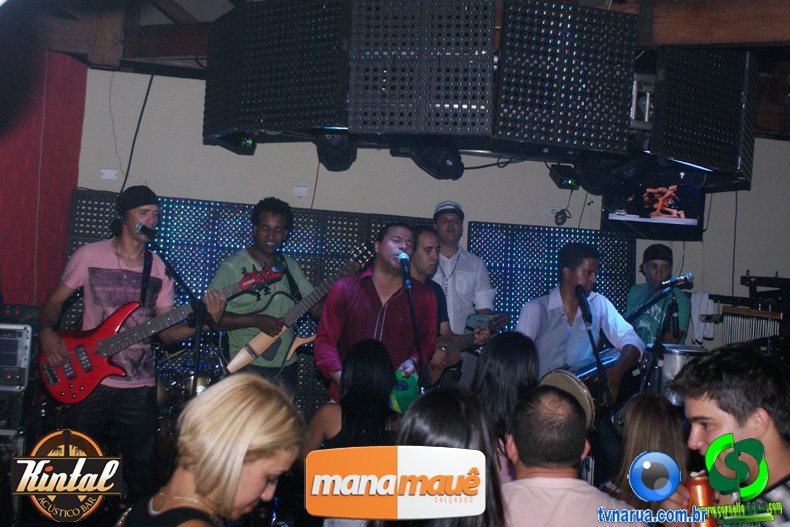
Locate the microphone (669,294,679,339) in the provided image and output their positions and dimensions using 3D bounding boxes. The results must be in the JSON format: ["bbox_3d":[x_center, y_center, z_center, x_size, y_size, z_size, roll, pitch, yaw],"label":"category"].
[{"bbox_3d":[1.526,0.290,5.400,0.040,0.230,0.040,-4,-5,0],"label":"microphone"}]

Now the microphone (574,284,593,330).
[{"bbox_3d":[0.857,0.187,4.485,0.050,0.191,0.050,-15,-15,-6],"label":"microphone"}]

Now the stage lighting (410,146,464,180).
[{"bbox_3d":[0.194,-0.458,4.500,0.170,0.165,0.230,6,-6,-30],"label":"stage lighting"}]

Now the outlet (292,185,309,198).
[{"bbox_3d":[-0.660,-0.503,6.900,0.112,0.074,0.012,4,-6,-10],"label":"outlet"}]

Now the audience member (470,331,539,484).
[{"bbox_3d":[0.296,1.006,2.880,0.440,1.620,0.300,2,-3,3],"label":"audience member"}]

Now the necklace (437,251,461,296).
[{"bbox_3d":[0.292,0.052,5.450,0.150,0.250,0.140,3,-4,2],"label":"necklace"}]

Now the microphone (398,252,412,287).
[{"bbox_3d":[0.050,0.027,4.500,0.050,0.165,0.050,-7,-21,-2],"label":"microphone"}]

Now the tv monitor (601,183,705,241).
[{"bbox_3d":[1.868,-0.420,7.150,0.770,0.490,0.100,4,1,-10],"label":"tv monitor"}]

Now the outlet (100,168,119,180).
[{"bbox_3d":[-1.931,-0.603,6.680,0.114,0.071,0.012,4,-6,-10],"label":"outlet"}]

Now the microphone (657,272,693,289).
[{"bbox_3d":[1.393,0.084,4.900,0.199,0.050,0.050,-15,0,-18],"label":"microphone"}]

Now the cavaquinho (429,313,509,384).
[{"bbox_3d":[0.312,0.412,4.850,0.640,0.230,0.080,-31,10,-24],"label":"cavaquinho"}]

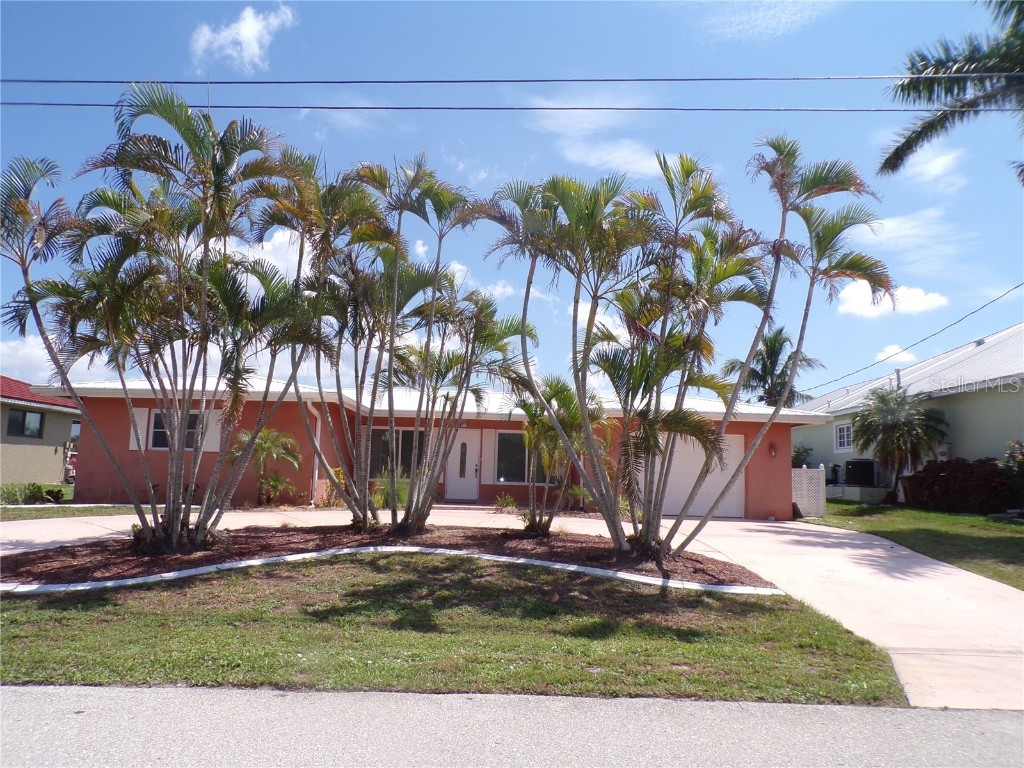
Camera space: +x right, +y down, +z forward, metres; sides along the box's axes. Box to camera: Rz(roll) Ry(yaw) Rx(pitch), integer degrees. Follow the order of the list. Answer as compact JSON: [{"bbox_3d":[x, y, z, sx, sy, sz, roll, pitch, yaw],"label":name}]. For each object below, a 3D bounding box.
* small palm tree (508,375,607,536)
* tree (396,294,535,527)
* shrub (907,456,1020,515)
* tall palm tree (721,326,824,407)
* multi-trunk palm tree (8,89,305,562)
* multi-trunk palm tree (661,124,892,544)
[{"bbox_3d":[0.860,1.300,13.350,1.830,2.980,1.750,1,-6,0],"label":"small palm tree"},{"bbox_3d":[-0.920,0.440,13.250,2.600,4.500,2.350,1,-6,0],"label":"tree"},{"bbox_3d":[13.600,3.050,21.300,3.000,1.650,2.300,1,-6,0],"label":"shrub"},{"bbox_3d":[12.100,1.190,33.000,4.800,7.800,4.600,1,-6,0],"label":"tall palm tree"},{"bbox_3d":[-5.490,-1.200,11.000,4.700,7.300,3.800,1,-6,0],"label":"multi-trunk palm tree"},{"bbox_3d":[4.359,-0.737,11.659,3.640,6.880,2.500,1,-6,0],"label":"multi-trunk palm tree"}]

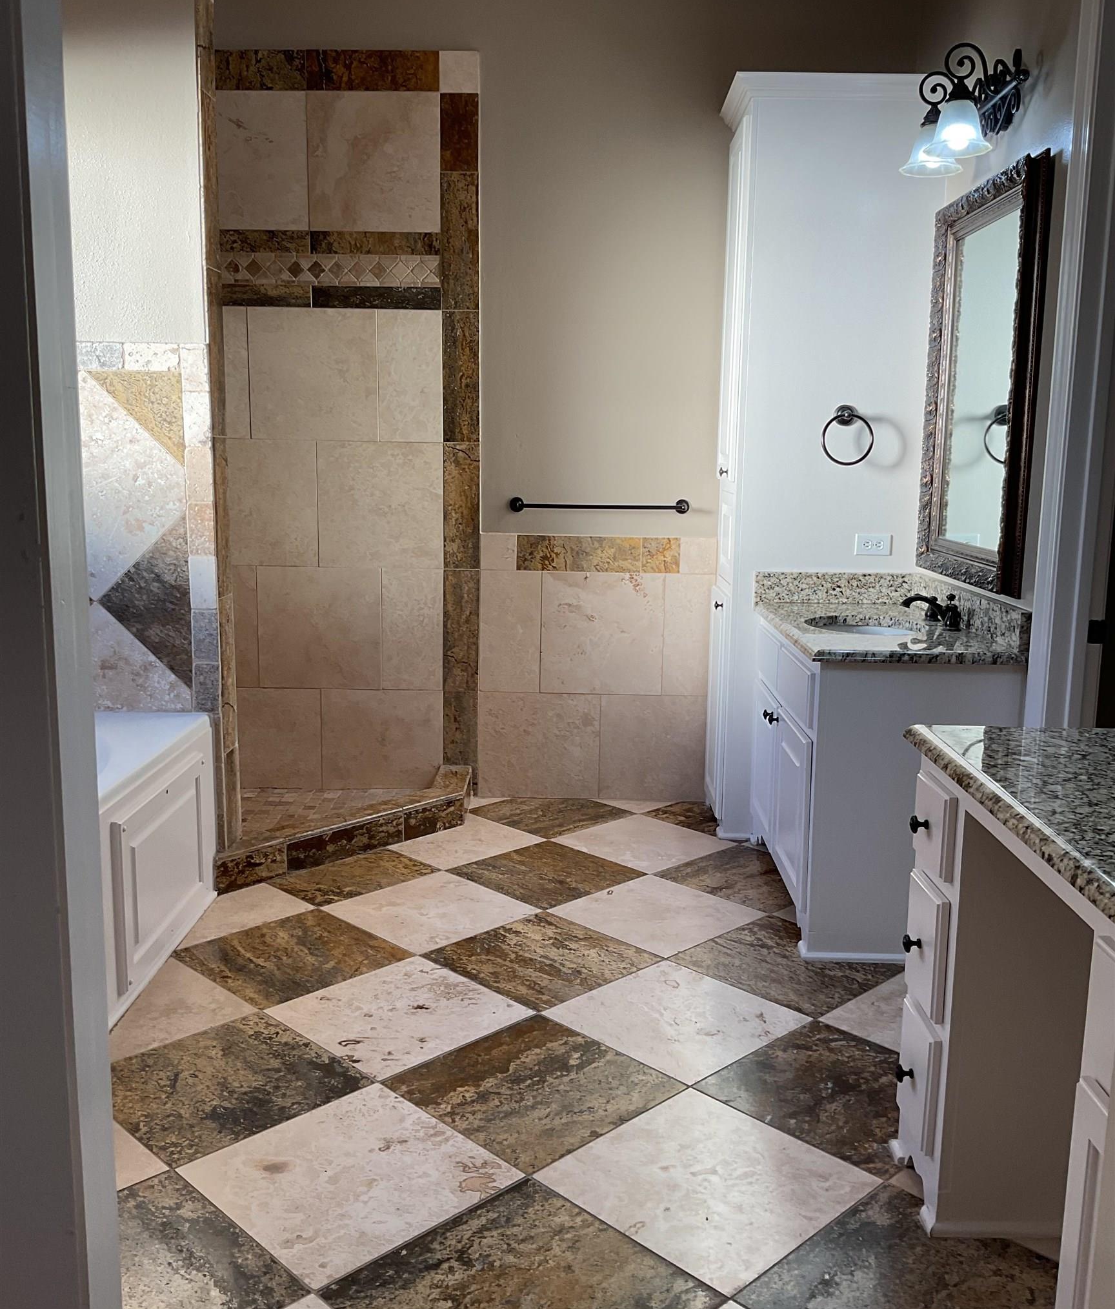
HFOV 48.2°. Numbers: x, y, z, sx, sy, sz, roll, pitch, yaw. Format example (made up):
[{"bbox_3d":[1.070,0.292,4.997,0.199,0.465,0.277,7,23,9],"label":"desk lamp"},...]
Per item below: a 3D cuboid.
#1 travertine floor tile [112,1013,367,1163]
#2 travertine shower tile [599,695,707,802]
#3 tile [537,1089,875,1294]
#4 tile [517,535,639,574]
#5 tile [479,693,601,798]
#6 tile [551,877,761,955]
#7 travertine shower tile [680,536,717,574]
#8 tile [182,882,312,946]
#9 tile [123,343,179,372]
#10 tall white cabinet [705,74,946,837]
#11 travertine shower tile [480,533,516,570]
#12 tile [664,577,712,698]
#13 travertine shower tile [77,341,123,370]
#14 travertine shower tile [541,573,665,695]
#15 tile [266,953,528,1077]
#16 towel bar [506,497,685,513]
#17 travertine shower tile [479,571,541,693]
[{"bbox_3d":[-0.699,0.897,2.609,0.457,0.012,0.457,-9,13,-44],"label":"travertine floor tile"},{"bbox_3d":[0.364,0.348,4.662,0.406,0.404,0.012,1,10,1],"label":"travertine shower tile"},{"bbox_3d":[0.273,0.962,2.273,0.457,0.013,0.457,-9,13,-44],"label":"tile"},{"bbox_3d":[0.081,-0.365,4.546,0.452,0.133,0.012,1,10,1],"label":"tile"},{"bbox_3d":[-0.065,0.343,4.668,0.447,0.404,0.012,1,10,1],"label":"tile"},{"bbox_3d":[0.288,0.744,3.553,0.457,0.013,0.457,-9,13,-44],"label":"tile"},{"bbox_3d":[0.515,-0.359,4.540,0.130,0.133,0.012,1,10,1],"label":"travertine shower tile"},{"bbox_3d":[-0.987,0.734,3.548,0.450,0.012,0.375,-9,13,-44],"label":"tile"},{"bbox_3d":[-1.130,-0.829,3.475,0.155,0.074,0.013,1,10,1],"label":"tile"},{"bbox_3d":[0.869,-0.604,4.221,0.664,2.433,0.508,1,10,1],"label":"tall white cabinet"},{"bbox_3d":[-0.216,-0.375,4.550,0.129,0.128,0.013,1,10,1],"label":"travertine shower tile"},{"bbox_3d":[0.483,-0.071,4.589,0.182,0.447,0.012,1,10,1],"label":"tile"},{"bbox_3d":[-1.287,-0.831,3.478,0.152,0.074,0.013,1,10,1],"label":"travertine shower tile"},{"bbox_3d":[0.166,-0.079,4.591,0.455,0.455,0.013,1,10,1],"label":"travertine shower tile"},{"bbox_3d":[-0.370,0.847,2.927,0.457,0.012,0.457,-9,13,-44],"label":"tile"},{"bbox_3d":[0.150,-0.533,4.472,0.650,0.055,0.075,1,10,1],"label":"towel bar"},{"bbox_3d":[-0.174,-0.084,4.598,0.219,0.455,0.013,1,10,1],"label":"travertine shower tile"}]

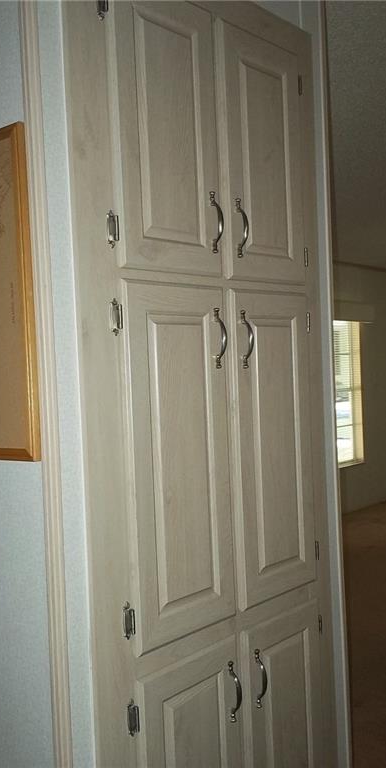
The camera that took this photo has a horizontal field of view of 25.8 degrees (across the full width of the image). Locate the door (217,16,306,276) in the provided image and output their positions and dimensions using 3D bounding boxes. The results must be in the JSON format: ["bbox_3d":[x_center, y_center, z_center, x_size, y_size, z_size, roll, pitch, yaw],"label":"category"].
[{"bbox_3d":[0.166,-0.503,1.891,0.024,0.548,0.308,-2,1,38],"label":"door"}]

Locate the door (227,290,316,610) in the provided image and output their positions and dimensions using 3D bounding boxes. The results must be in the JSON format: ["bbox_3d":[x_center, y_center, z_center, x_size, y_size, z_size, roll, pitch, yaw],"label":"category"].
[{"bbox_3d":[0.191,0.135,1.902,0.024,0.685,0.308,-2,1,38],"label":"door"}]

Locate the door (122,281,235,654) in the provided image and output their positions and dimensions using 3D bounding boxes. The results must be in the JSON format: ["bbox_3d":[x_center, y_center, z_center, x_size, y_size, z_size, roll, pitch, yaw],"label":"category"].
[{"bbox_3d":[-0.015,0.148,1.636,0.024,0.685,0.297,-2,1,38],"label":"door"}]

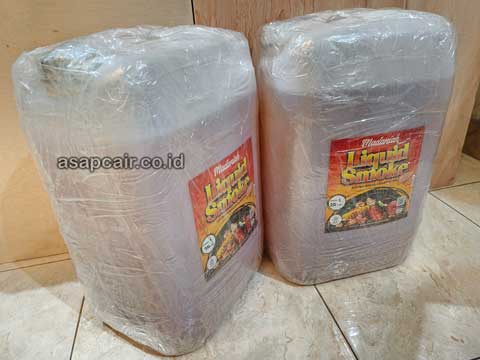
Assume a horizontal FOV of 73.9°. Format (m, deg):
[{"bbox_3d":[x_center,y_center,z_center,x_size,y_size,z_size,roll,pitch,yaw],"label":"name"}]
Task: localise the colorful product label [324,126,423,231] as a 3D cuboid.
[{"bbox_3d":[0.214,0.004,0.512,0.155,0.166,0.008,-9,28,-9],"label":"colorful product label"}]

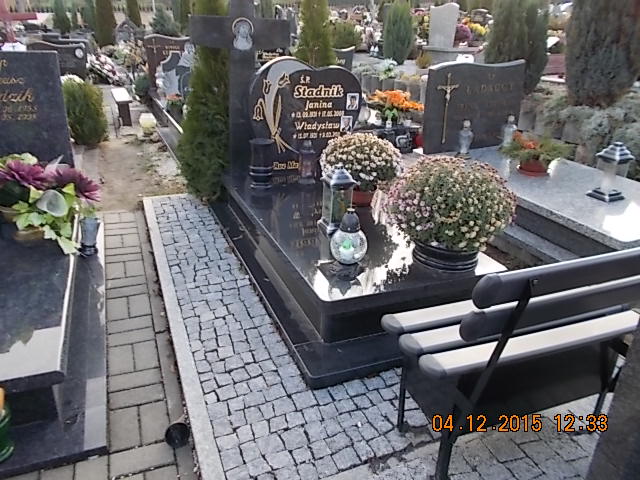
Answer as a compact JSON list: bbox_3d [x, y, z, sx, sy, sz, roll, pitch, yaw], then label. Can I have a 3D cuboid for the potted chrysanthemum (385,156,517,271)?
[{"bbox_3d":[0.657,-0.143,2.430,0.640,0.538,0.640,-7,25,-22],"label":"potted chrysanthemum"}]

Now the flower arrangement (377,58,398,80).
[{"bbox_3d":[0.927,-2.341,6.600,0.300,0.320,0.280,-7,25,-21],"label":"flower arrangement"}]

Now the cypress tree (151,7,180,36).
[{"bbox_3d":[-3.721,-4.837,11.678,0.800,1.500,0.800,-7,25,-22],"label":"cypress tree"}]

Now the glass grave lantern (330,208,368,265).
[{"bbox_3d":[0.150,-0.021,2.409,0.188,0.276,0.188,3,23,-1],"label":"glass grave lantern"}]

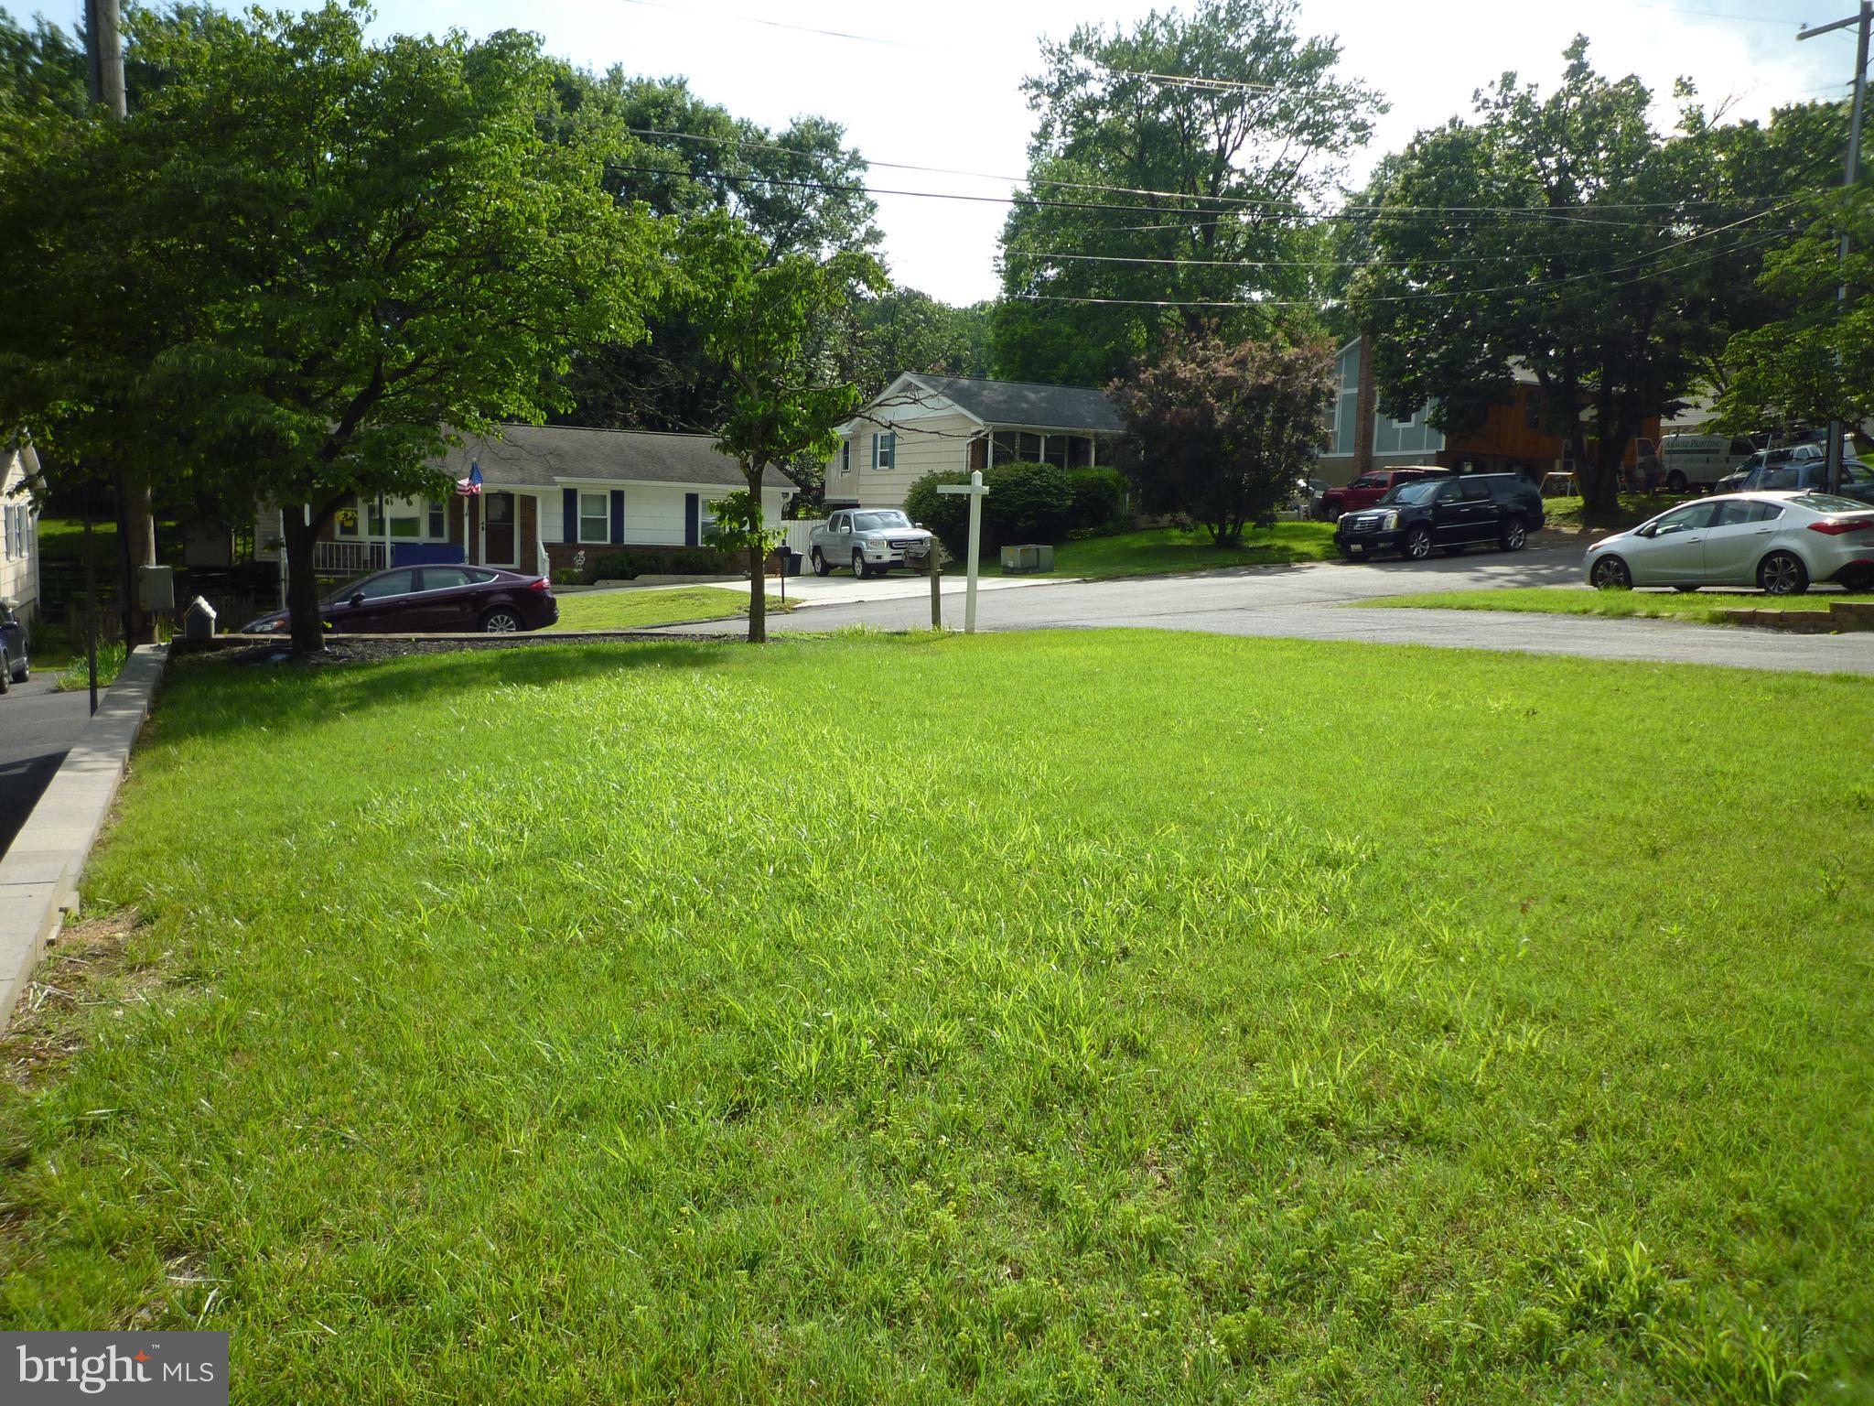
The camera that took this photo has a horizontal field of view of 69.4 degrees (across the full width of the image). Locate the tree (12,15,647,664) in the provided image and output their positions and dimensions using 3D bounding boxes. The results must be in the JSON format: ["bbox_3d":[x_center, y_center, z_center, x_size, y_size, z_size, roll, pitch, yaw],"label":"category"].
[{"bbox_3d":[-5.123,-3.026,11.078,5.500,5.200,5.300,2,7,0],"label":"tree"}]

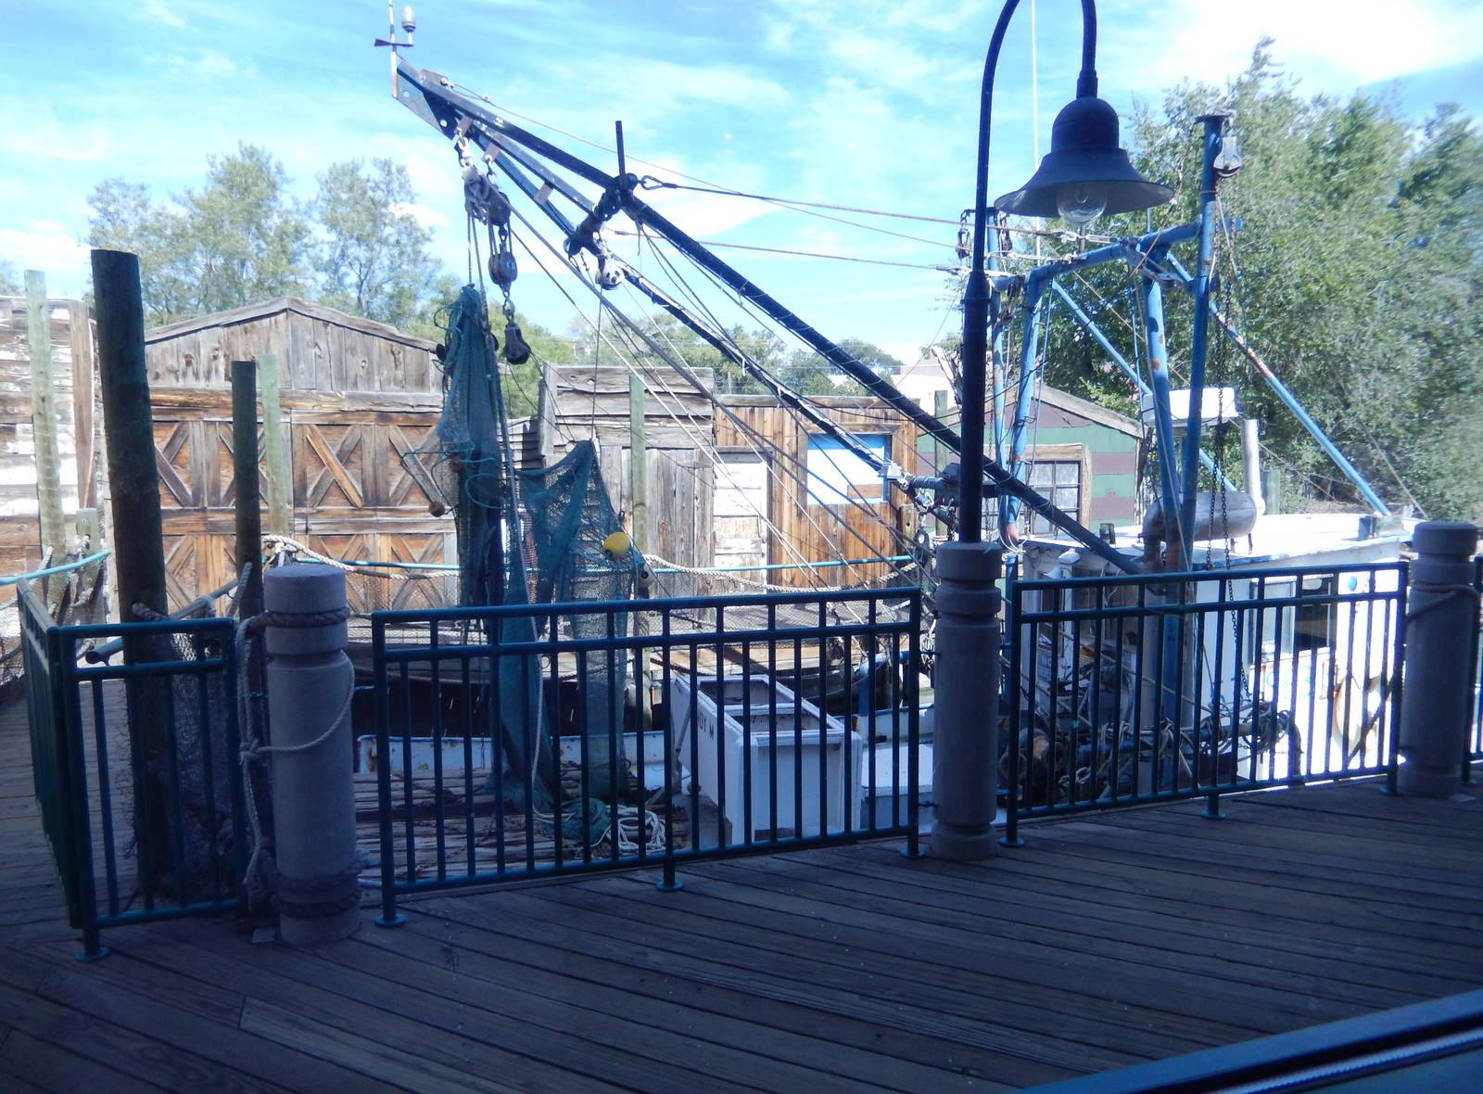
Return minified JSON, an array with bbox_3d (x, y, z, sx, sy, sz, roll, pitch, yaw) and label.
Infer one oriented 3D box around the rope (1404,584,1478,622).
[{"bbox_3d":[3.342,0.265,5.107,0.290,0.173,0.300,4,7,33],"label":"rope"}]

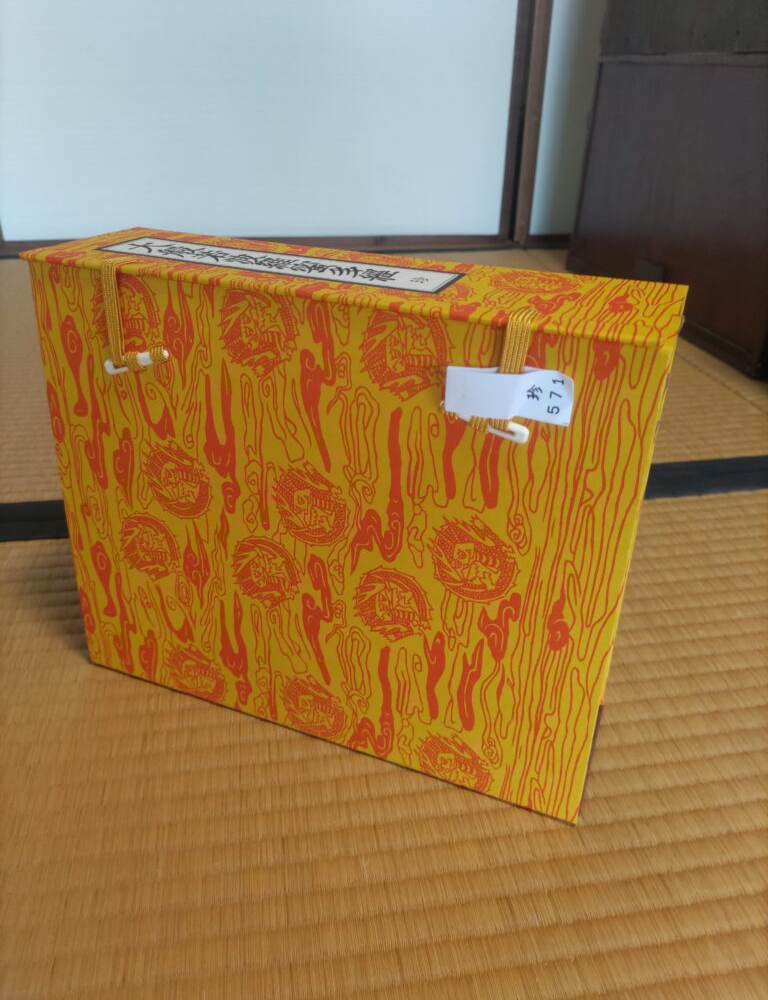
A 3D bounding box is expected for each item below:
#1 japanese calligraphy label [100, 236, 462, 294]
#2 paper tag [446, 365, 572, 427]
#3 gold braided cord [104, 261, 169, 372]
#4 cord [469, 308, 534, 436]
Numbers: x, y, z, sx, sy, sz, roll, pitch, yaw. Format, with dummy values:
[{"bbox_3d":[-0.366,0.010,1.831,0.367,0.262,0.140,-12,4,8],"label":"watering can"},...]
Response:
[{"bbox_3d":[-0.052,-0.113,0.364,0.180,0.003,0.041,12,30,19],"label":"japanese calligraphy label"},{"bbox_3d":[0.047,-0.041,0.293,0.049,0.022,0.010,12,28,18],"label":"paper tag"},{"bbox_3d":[-0.113,-0.083,0.354,0.033,0.050,0.016,12,28,18],"label":"gold braided cord"},{"bbox_3d":[0.047,-0.050,0.299,0.026,0.048,0.016,12,28,18],"label":"cord"}]

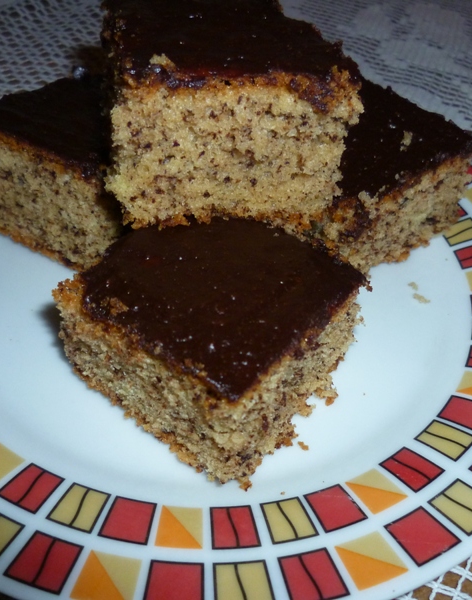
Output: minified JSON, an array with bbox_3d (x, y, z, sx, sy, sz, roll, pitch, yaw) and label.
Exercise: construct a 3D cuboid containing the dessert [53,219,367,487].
[{"bbox_3d":[-0.006,0.008,0.167,0.053,0.034,0.050,31,51,23],"label":"dessert"}]

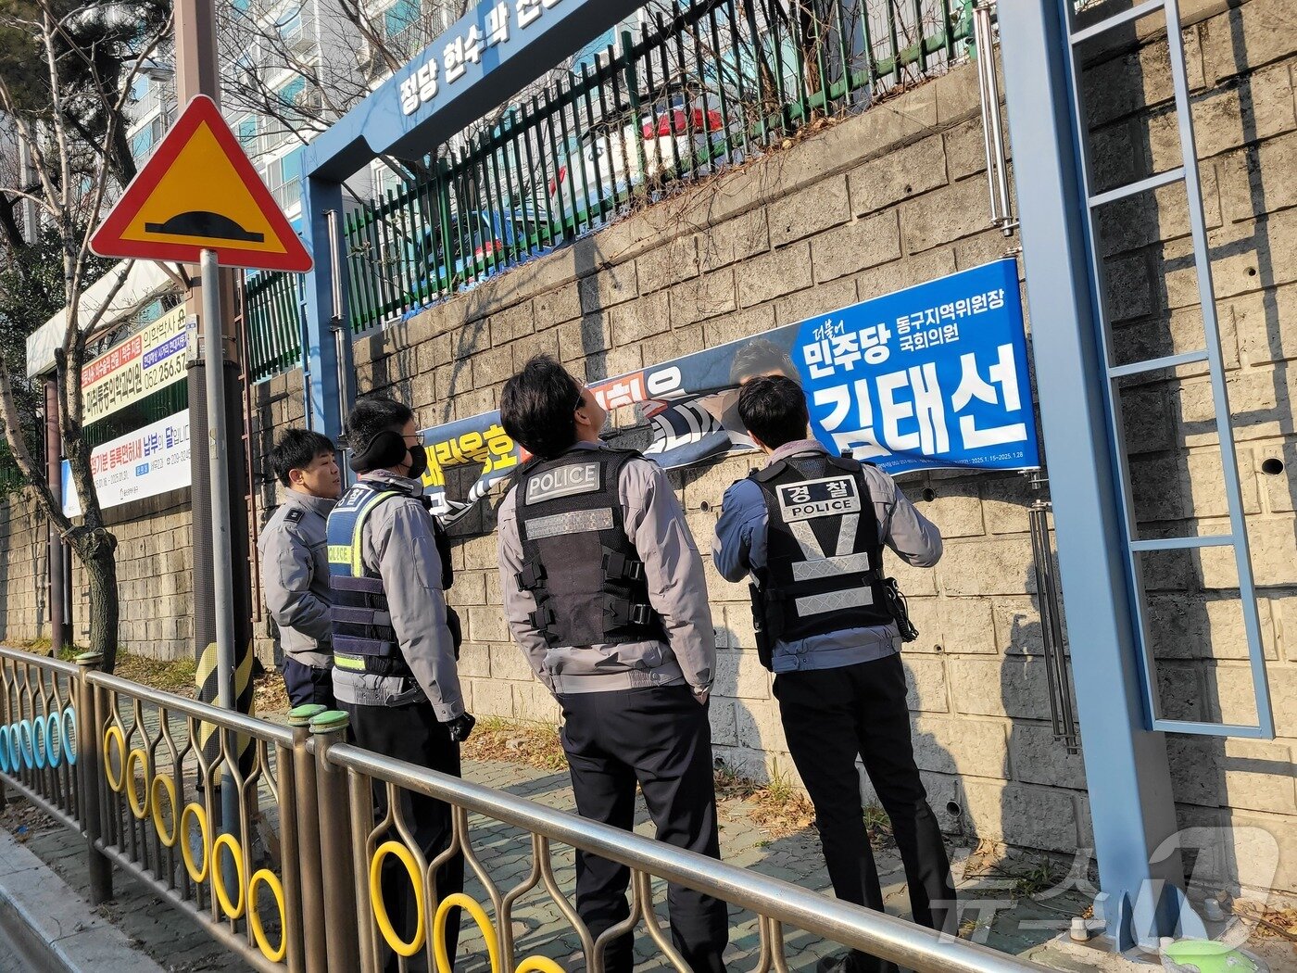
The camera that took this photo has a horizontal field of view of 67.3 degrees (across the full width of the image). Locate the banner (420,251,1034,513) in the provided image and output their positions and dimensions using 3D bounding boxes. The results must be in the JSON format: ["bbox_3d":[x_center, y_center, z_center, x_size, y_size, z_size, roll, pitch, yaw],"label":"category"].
[{"bbox_3d":[-0.420,-0.155,4.960,0.090,0.710,4.900,-1,-5,-43],"label":"banner"}]

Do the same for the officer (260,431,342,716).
[{"bbox_3d":[-1.200,0.640,3.570,0.380,1.740,0.530,-5,-5,10],"label":"officer"}]

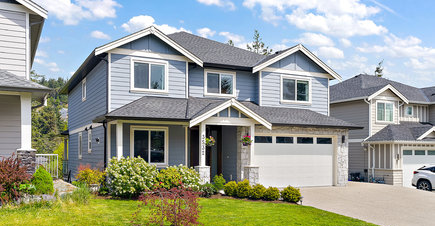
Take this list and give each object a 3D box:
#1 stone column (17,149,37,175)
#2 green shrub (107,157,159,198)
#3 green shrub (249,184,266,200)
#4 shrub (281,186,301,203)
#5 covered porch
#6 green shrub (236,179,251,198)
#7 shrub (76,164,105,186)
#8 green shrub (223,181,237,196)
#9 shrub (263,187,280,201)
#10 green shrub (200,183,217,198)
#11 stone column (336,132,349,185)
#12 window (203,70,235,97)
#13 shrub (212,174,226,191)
[{"bbox_3d":[-5.771,1.559,11.700,0.500,0.900,0.500,2,-3,-27],"label":"stone column"},{"bbox_3d":[-3.034,2.310,13.800,1.750,1.450,1.500,2,-4,-26],"label":"green shrub"},{"bbox_3d":[1.511,3.002,14.600,0.680,0.600,0.660,0,-3,0],"label":"green shrub"},{"bbox_3d":[2.529,2.804,13.300,0.680,0.580,0.660,0,-3,0],"label":"shrub"},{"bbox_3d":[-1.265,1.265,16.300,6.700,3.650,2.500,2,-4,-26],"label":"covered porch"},{"bbox_3d":[0.970,2.784,14.200,0.560,0.720,0.560,0,-3,0],"label":"green shrub"},{"bbox_3d":[-5.420,2.667,16.500,1.200,0.930,1.100,2,-4,-26],"label":"shrub"},{"bbox_3d":[0.463,2.860,14.550,0.550,0.600,0.550,0,-3,0],"label":"green shrub"},{"bbox_3d":[1.924,2.849,13.650,0.600,0.530,0.600,0,-3,0],"label":"shrub"},{"bbox_3d":[-0.322,2.867,14.300,0.640,0.580,0.600,0,-3,0],"label":"green shrub"},{"bbox_3d":[6.367,2.377,19.850,0.740,2.750,0.500,2,-4,-26],"label":"stone column"},{"bbox_3d":[0.165,-1.458,19.300,1.780,1.320,0.130,2,-4,-26],"label":"window"},{"bbox_3d":[0.081,2.822,15.700,0.560,0.660,0.540,0,-3,0],"label":"shrub"}]

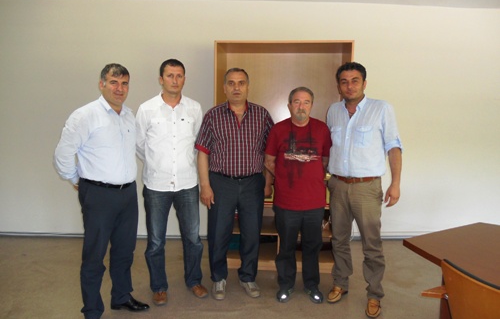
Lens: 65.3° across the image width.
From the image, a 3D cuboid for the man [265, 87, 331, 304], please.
[{"bbox_3d":[0.373,0.270,2.968,0.530,1.620,0.400,1,7,1],"label":"man"}]

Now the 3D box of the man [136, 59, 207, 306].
[{"bbox_3d":[-0.588,0.176,2.921,0.540,1.793,0.400,-2,7,-18],"label":"man"}]

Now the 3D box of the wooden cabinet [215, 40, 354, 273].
[{"bbox_3d":[0.300,-0.030,3.710,1.175,2.029,0.603,1,7,5],"label":"wooden cabinet"}]

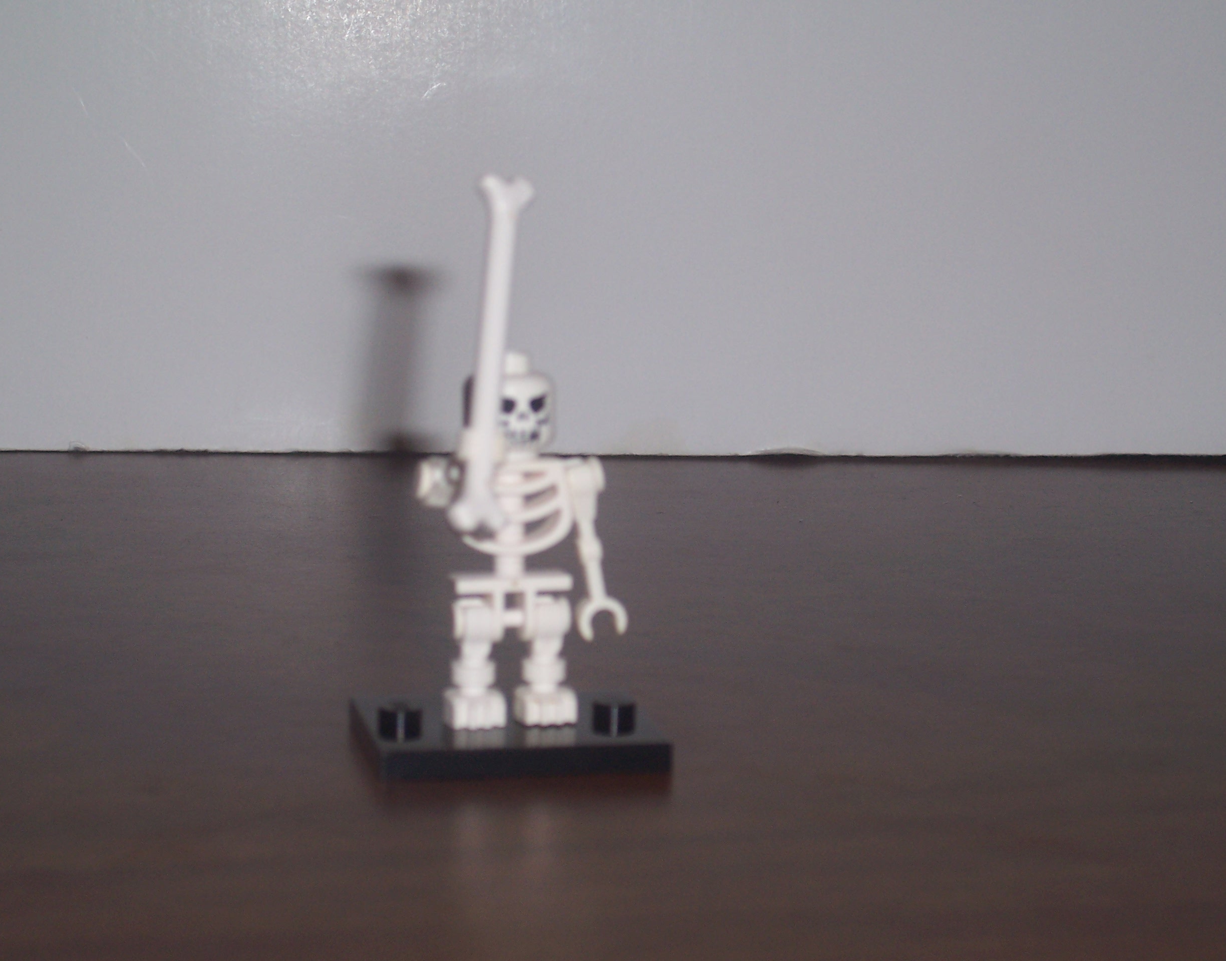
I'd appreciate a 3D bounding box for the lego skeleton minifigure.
[{"bbox_3d":[-0.008,-0.002,0.325,0.024,0.060,0.024,-1,11,-12],"label":"lego skeleton minifigure"}]

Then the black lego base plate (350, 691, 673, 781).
[{"bbox_3d":[-0.012,0.027,0.337,0.032,0.005,0.024,-1,11,-12],"label":"black lego base plate"}]

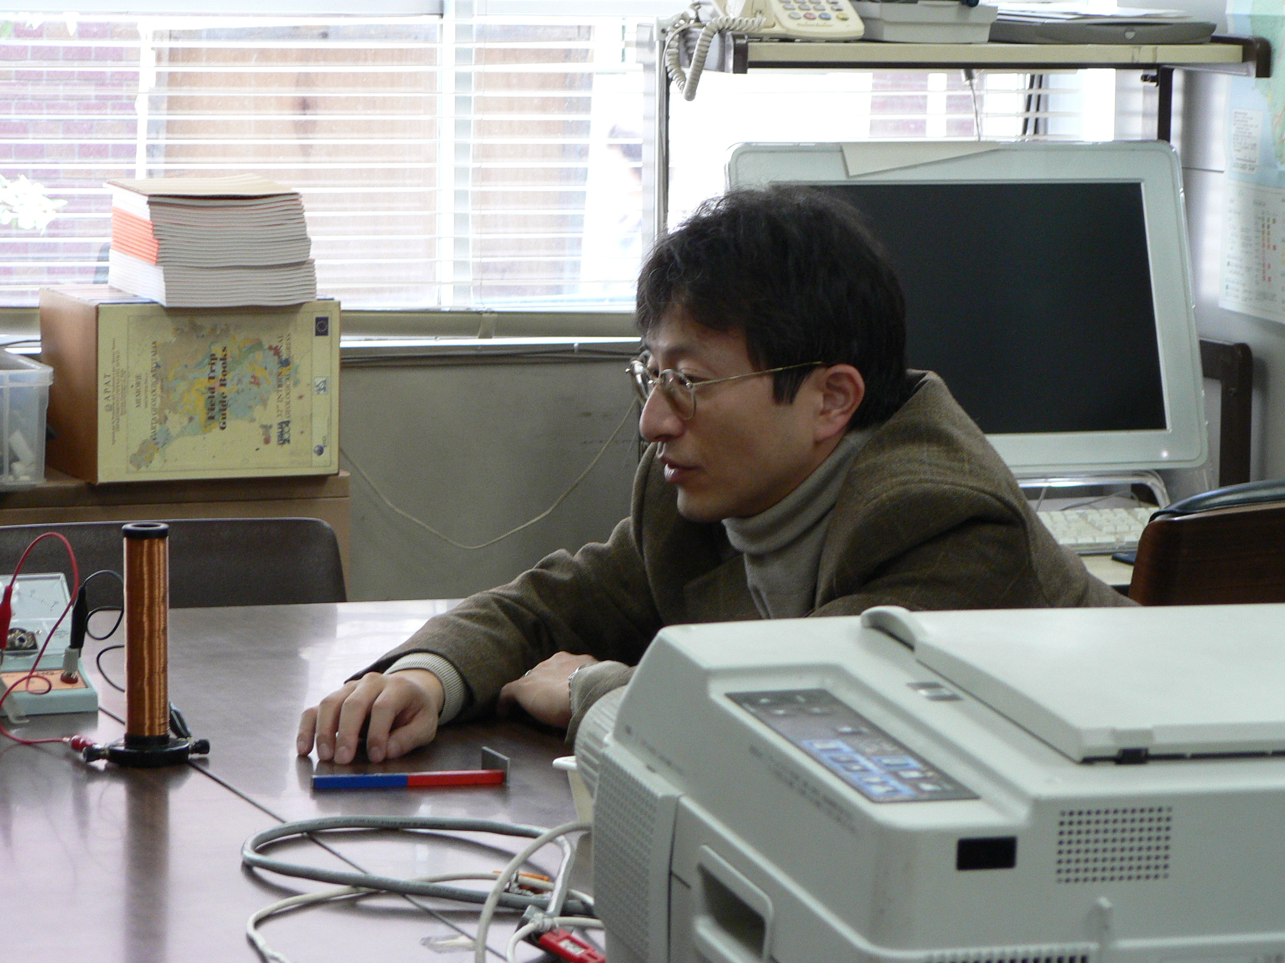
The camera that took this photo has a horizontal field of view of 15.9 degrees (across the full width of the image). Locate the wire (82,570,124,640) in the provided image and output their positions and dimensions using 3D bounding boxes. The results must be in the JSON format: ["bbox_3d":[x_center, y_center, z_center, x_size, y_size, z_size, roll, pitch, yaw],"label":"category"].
[{"bbox_3d":[-0.465,0.107,3.970,0.040,0.062,0.040,-2,8,-18],"label":"wire"}]

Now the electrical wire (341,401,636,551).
[{"bbox_3d":[-0.202,-0.007,6.030,0.410,0.190,0.020,-2,8,-18],"label":"electrical wire"}]

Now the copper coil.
[{"bbox_3d":[-0.406,0.125,3.770,0.038,0.177,0.038,1,7,0],"label":"copper coil"}]

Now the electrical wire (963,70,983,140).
[{"bbox_3d":[0.428,-0.487,5.950,0.024,0.095,0.020,-2,8,-18],"label":"electrical wire"}]

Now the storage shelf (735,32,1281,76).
[{"bbox_3d":[0.407,-0.542,5.820,0.715,0.049,0.280,-2,8,-18],"label":"storage shelf"}]

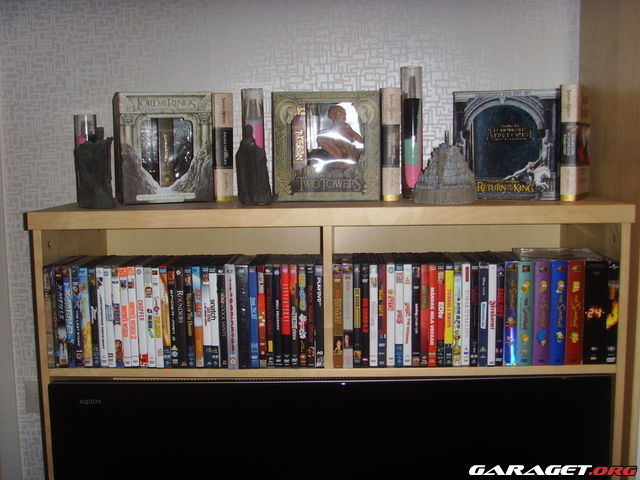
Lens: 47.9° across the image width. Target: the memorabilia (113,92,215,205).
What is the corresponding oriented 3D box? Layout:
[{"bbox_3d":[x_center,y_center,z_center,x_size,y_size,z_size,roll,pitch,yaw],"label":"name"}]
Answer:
[{"bbox_3d":[-0.338,-0.197,1.559,0.187,0.225,0.160,-3,7,-18],"label":"memorabilia"}]

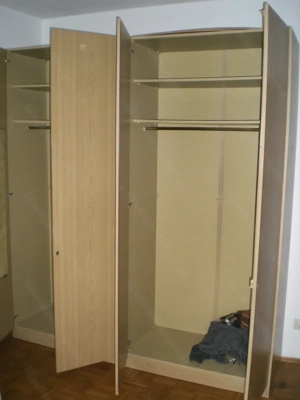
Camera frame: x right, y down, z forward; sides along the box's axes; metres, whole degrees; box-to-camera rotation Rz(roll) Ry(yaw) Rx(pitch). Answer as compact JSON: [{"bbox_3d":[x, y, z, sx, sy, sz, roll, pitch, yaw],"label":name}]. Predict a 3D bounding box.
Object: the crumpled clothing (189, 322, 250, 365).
[{"bbox_3d":[0.546,1.056,3.258,0.436,0.196,0.329,4,9,22],"label":"crumpled clothing"}]

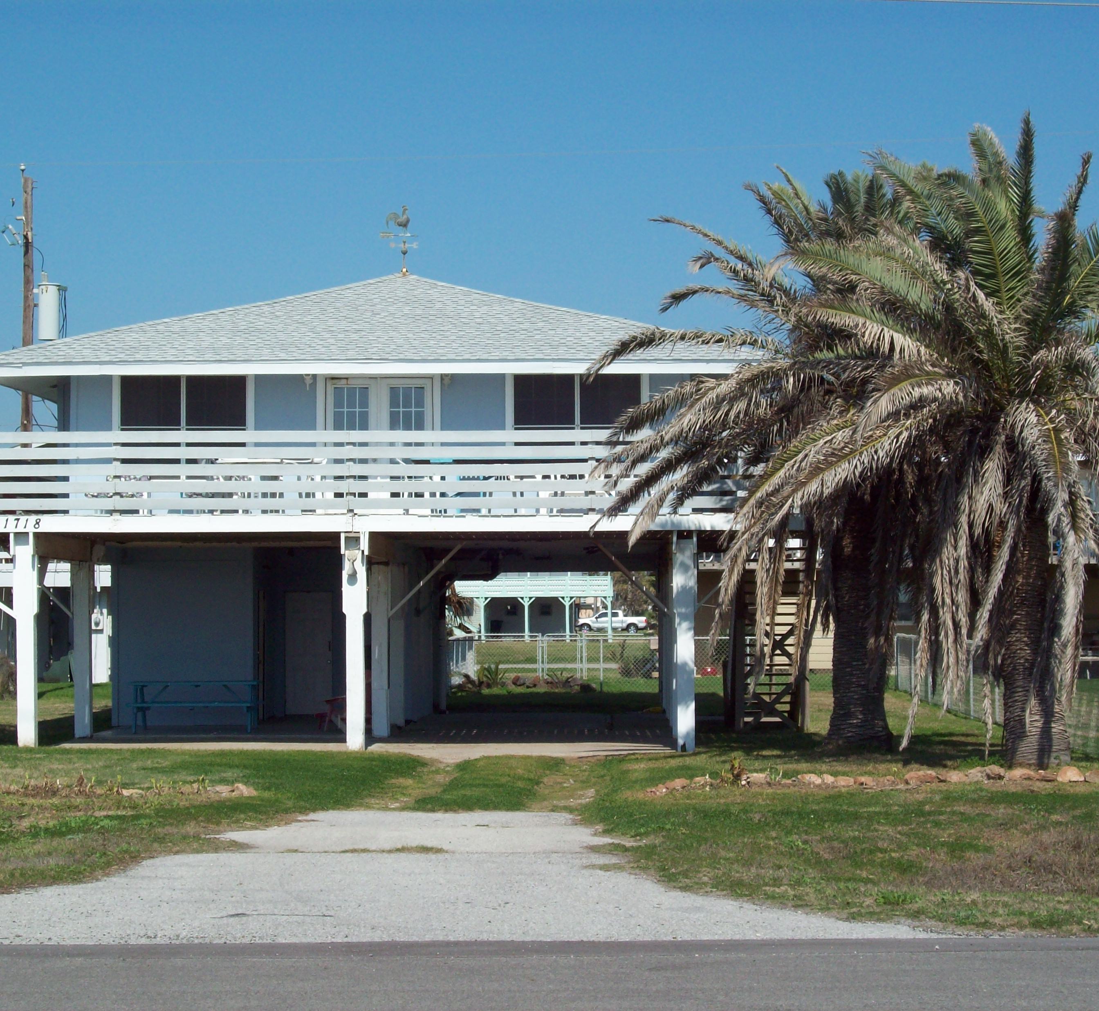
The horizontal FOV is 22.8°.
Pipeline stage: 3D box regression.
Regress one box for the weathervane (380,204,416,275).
[{"bbox_3d":[-2.476,-4.341,44.500,0.600,1.130,0.420,0,-2,0],"label":"weathervane"}]

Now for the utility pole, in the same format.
[{"bbox_3d":[-10.400,-1.415,54.092,0.300,10.600,0.300,0,-2,0],"label":"utility pole"}]

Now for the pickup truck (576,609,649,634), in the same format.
[{"bbox_3d":[5.013,9.264,217.000,5.800,1.930,2.000,0,-2,2],"label":"pickup truck"}]

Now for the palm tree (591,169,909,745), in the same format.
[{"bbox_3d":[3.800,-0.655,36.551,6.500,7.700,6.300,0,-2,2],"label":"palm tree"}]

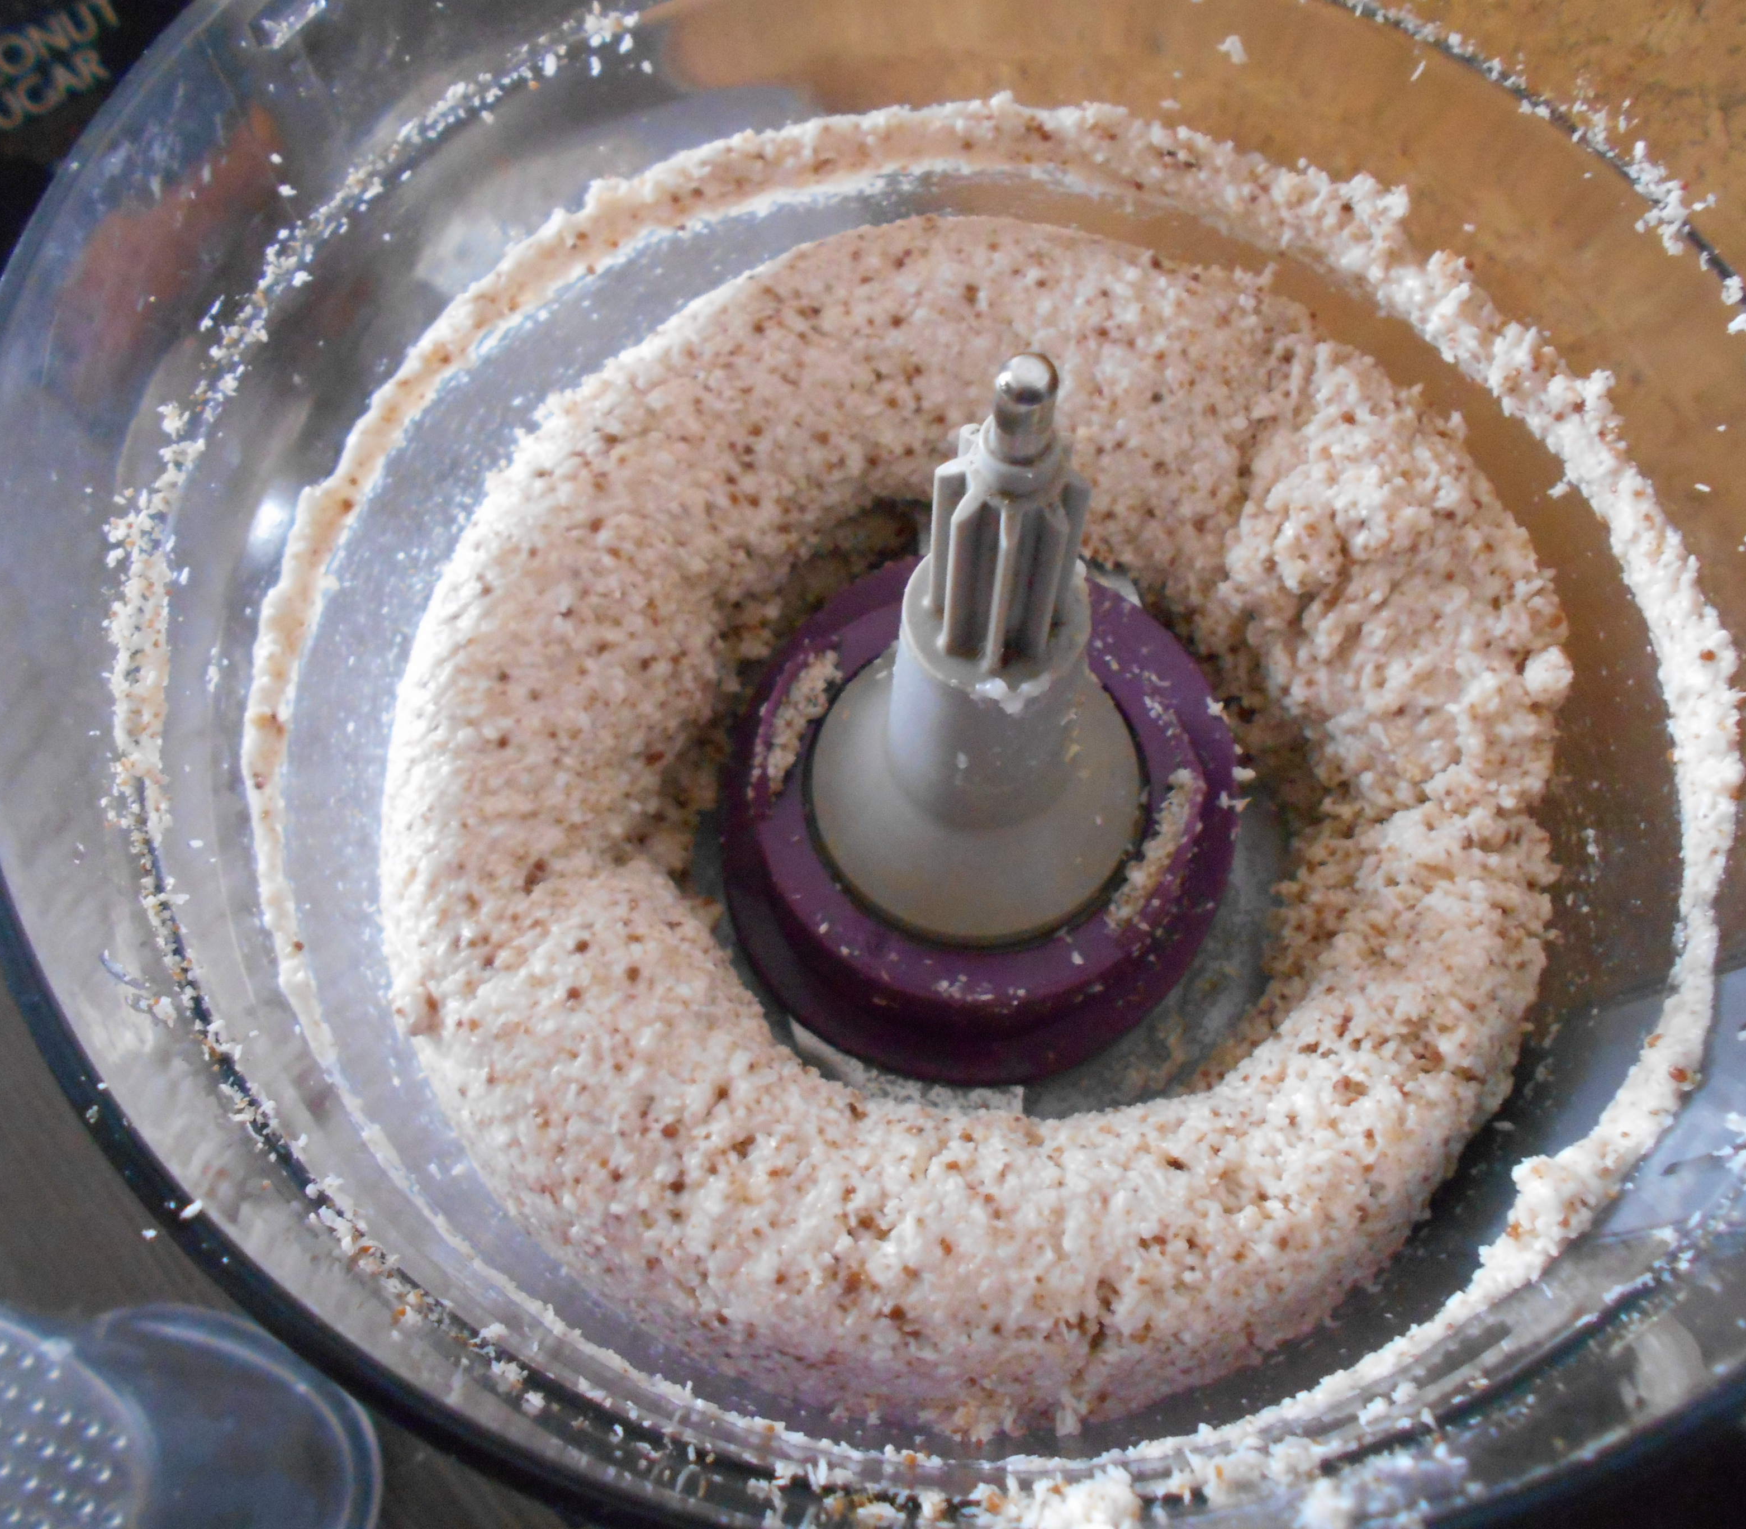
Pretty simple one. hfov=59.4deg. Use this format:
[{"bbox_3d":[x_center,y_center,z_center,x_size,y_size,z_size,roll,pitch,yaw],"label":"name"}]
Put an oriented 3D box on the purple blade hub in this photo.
[{"bbox_3d":[0.015,0.006,0.226,0.076,0.023,0.080,0,67,1],"label":"purple blade hub"}]

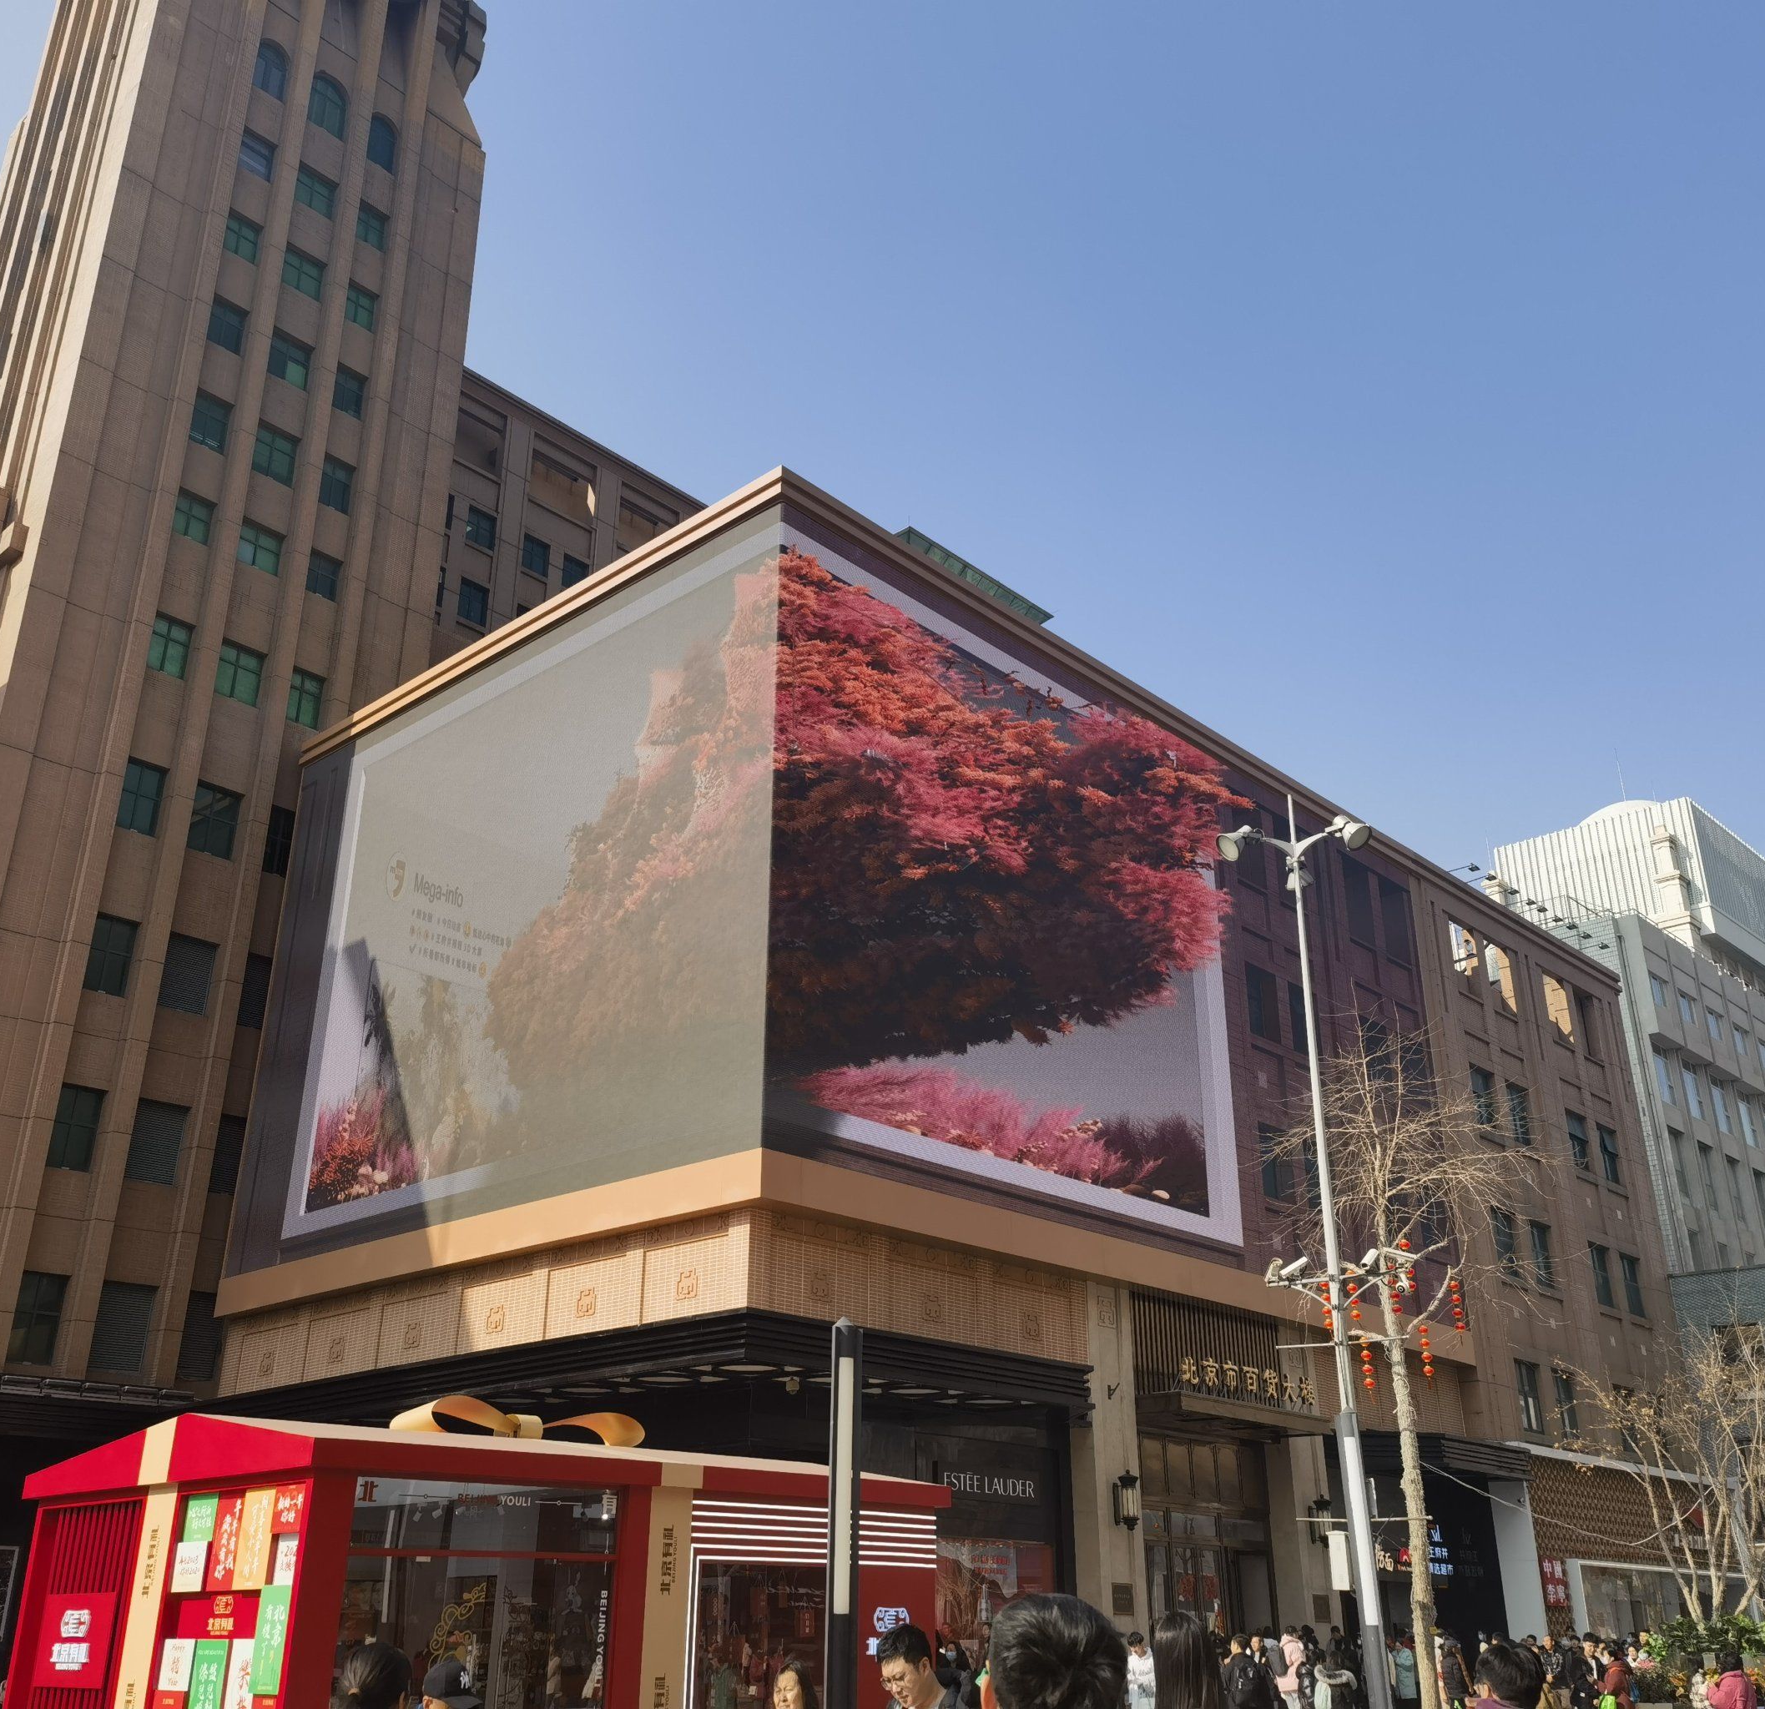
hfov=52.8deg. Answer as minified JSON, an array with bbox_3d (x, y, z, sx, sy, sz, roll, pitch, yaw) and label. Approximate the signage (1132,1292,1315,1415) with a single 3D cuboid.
[{"bbox_3d":[7.313,10.487,37.158,1.008,1.995,5.586,-20,-31,38],"label":"signage"}]

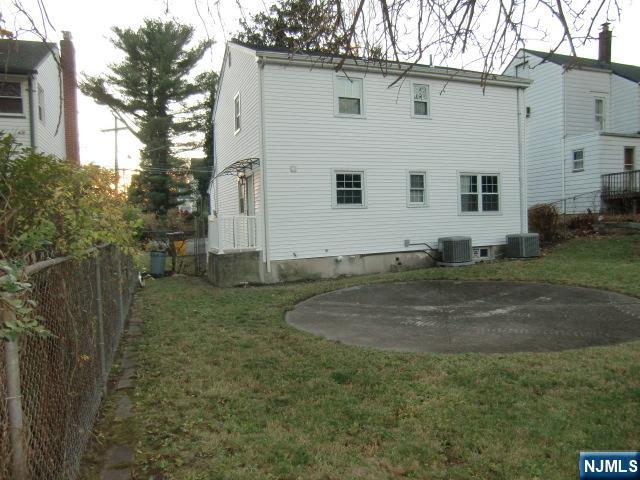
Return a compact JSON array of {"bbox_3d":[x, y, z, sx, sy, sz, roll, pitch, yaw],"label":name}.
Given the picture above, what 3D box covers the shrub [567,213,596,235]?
[{"bbox_3d":[10.625,-0.648,18.020,1.200,0.855,1.200,-3,3,-22],"label":"shrub"}]

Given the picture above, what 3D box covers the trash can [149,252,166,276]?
[{"bbox_3d":[-5.279,0.775,14.519,0.540,0.780,0.540,-3,3,-22],"label":"trash can"}]

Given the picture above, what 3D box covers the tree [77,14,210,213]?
[{"bbox_3d":[-13.006,-8.825,34.366,9.200,15.405,9.200,-3,3,-22],"label":"tree"}]

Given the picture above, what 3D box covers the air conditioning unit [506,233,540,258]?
[{"bbox_3d":[6.494,0.172,14.209,0.670,0.700,0.690,-3,3,-22],"label":"air conditioning unit"}]

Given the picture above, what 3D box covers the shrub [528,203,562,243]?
[{"bbox_3d":[8.521,-0.628,16.934,1.500,1.450,1.500,-3,3,-22],"label":"shrub"}]

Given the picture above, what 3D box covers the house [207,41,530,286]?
[{"bbox_3d":[1.019,-3.056,17.037,10.000,7.680,8.800,-3,3,-22],"label":"house"}]

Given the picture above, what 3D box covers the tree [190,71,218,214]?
[{"bbox_3d":[-8.295,-6.440,33.279,3.200,11.760,3.200,-3,3,-22],"label":"tree"}]

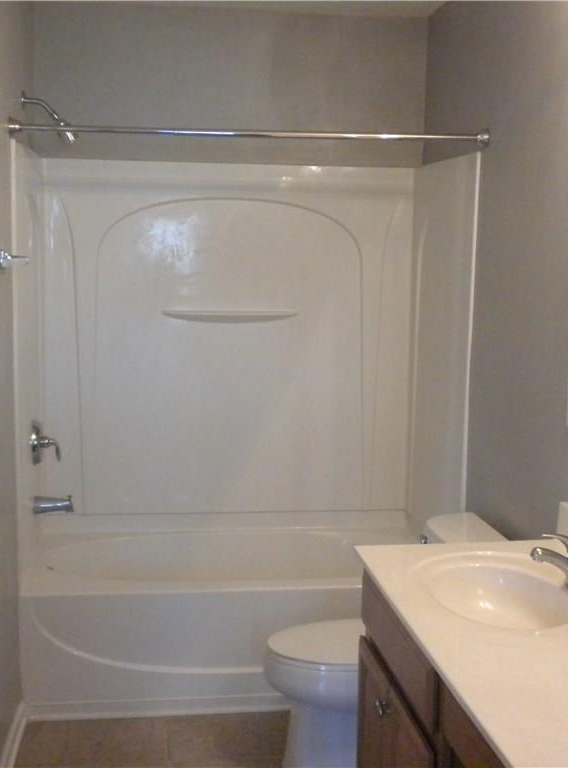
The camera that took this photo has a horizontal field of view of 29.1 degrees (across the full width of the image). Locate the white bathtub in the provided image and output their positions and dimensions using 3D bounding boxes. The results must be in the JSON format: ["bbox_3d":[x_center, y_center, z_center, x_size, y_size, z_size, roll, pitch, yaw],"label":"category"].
[{"bbox_3d":[-0.173,0.846,4.109,1.510,0.440,0.757,0,7,-7],"label":"white bathtub"}]

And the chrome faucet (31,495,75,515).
[{"bbox_3d":[-0.836,0.438,3.977,0.146,0.072,0.060,0,7,-7],"label":"chrome faucet"}]

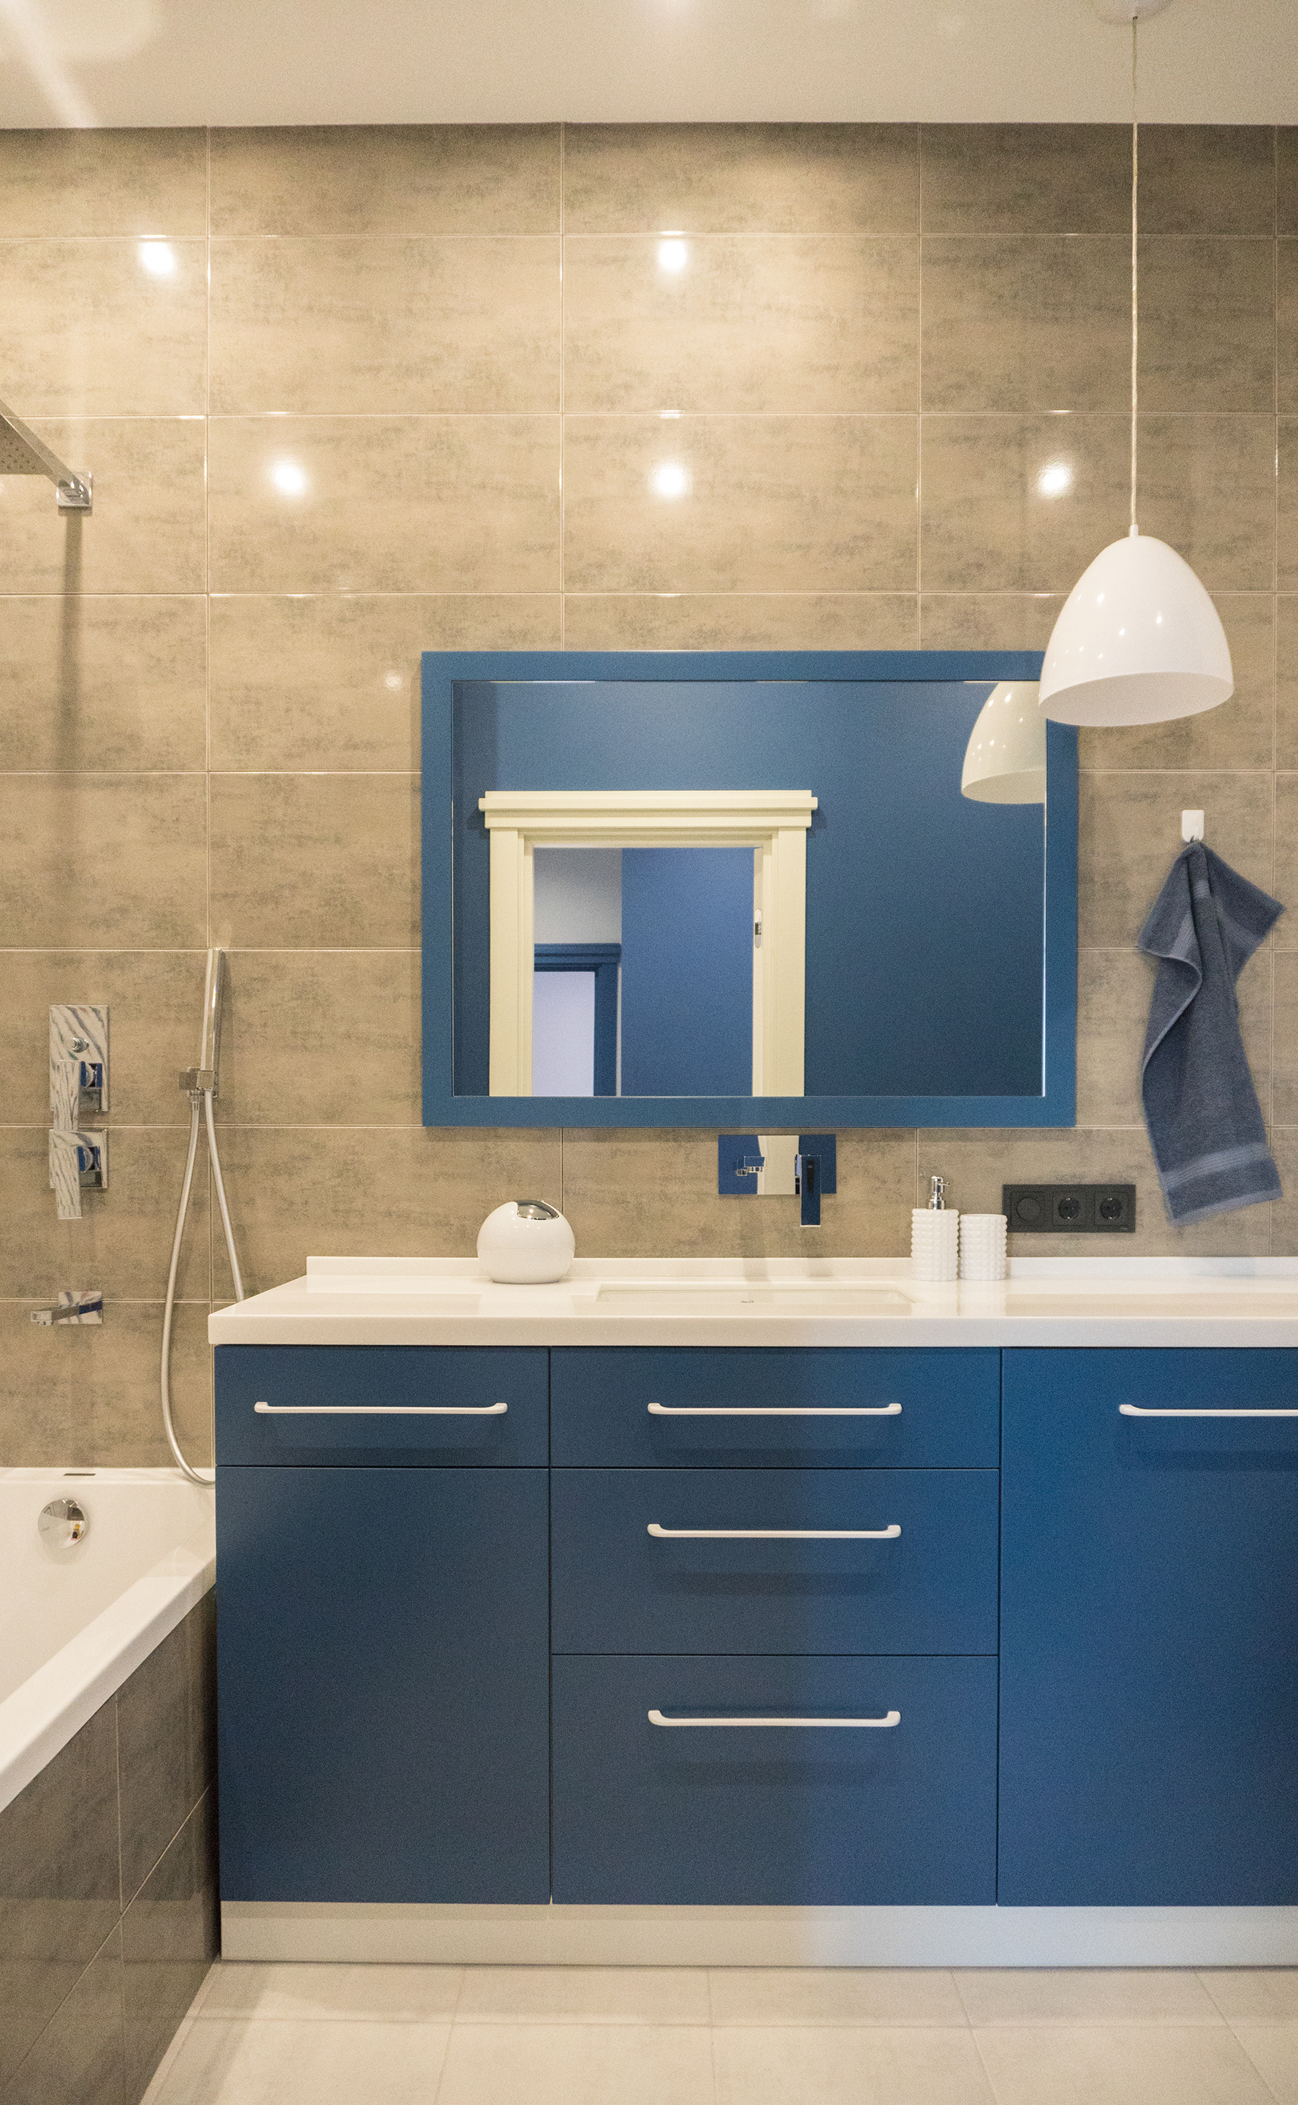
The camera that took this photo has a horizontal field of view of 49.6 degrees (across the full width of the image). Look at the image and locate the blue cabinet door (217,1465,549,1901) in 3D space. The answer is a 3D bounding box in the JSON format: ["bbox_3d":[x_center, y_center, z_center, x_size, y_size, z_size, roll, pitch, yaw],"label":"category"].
[{"bbox_3d":[-0.351,0.836,2.045,0.440,0.575,0.380,0,0,0],"label":"blue cabinet door"}]

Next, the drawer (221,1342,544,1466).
[{"bbox_3d":[-0.353,0.468,2.045,0.441,0.155,0.380,0,0,0],"label":"drawer"}]

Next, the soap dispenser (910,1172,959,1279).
[{"bbox_3d":[0.464,0.286,2.280,0.077,0.171,0.076,0,0,20],"label":"soap dispenser"}]

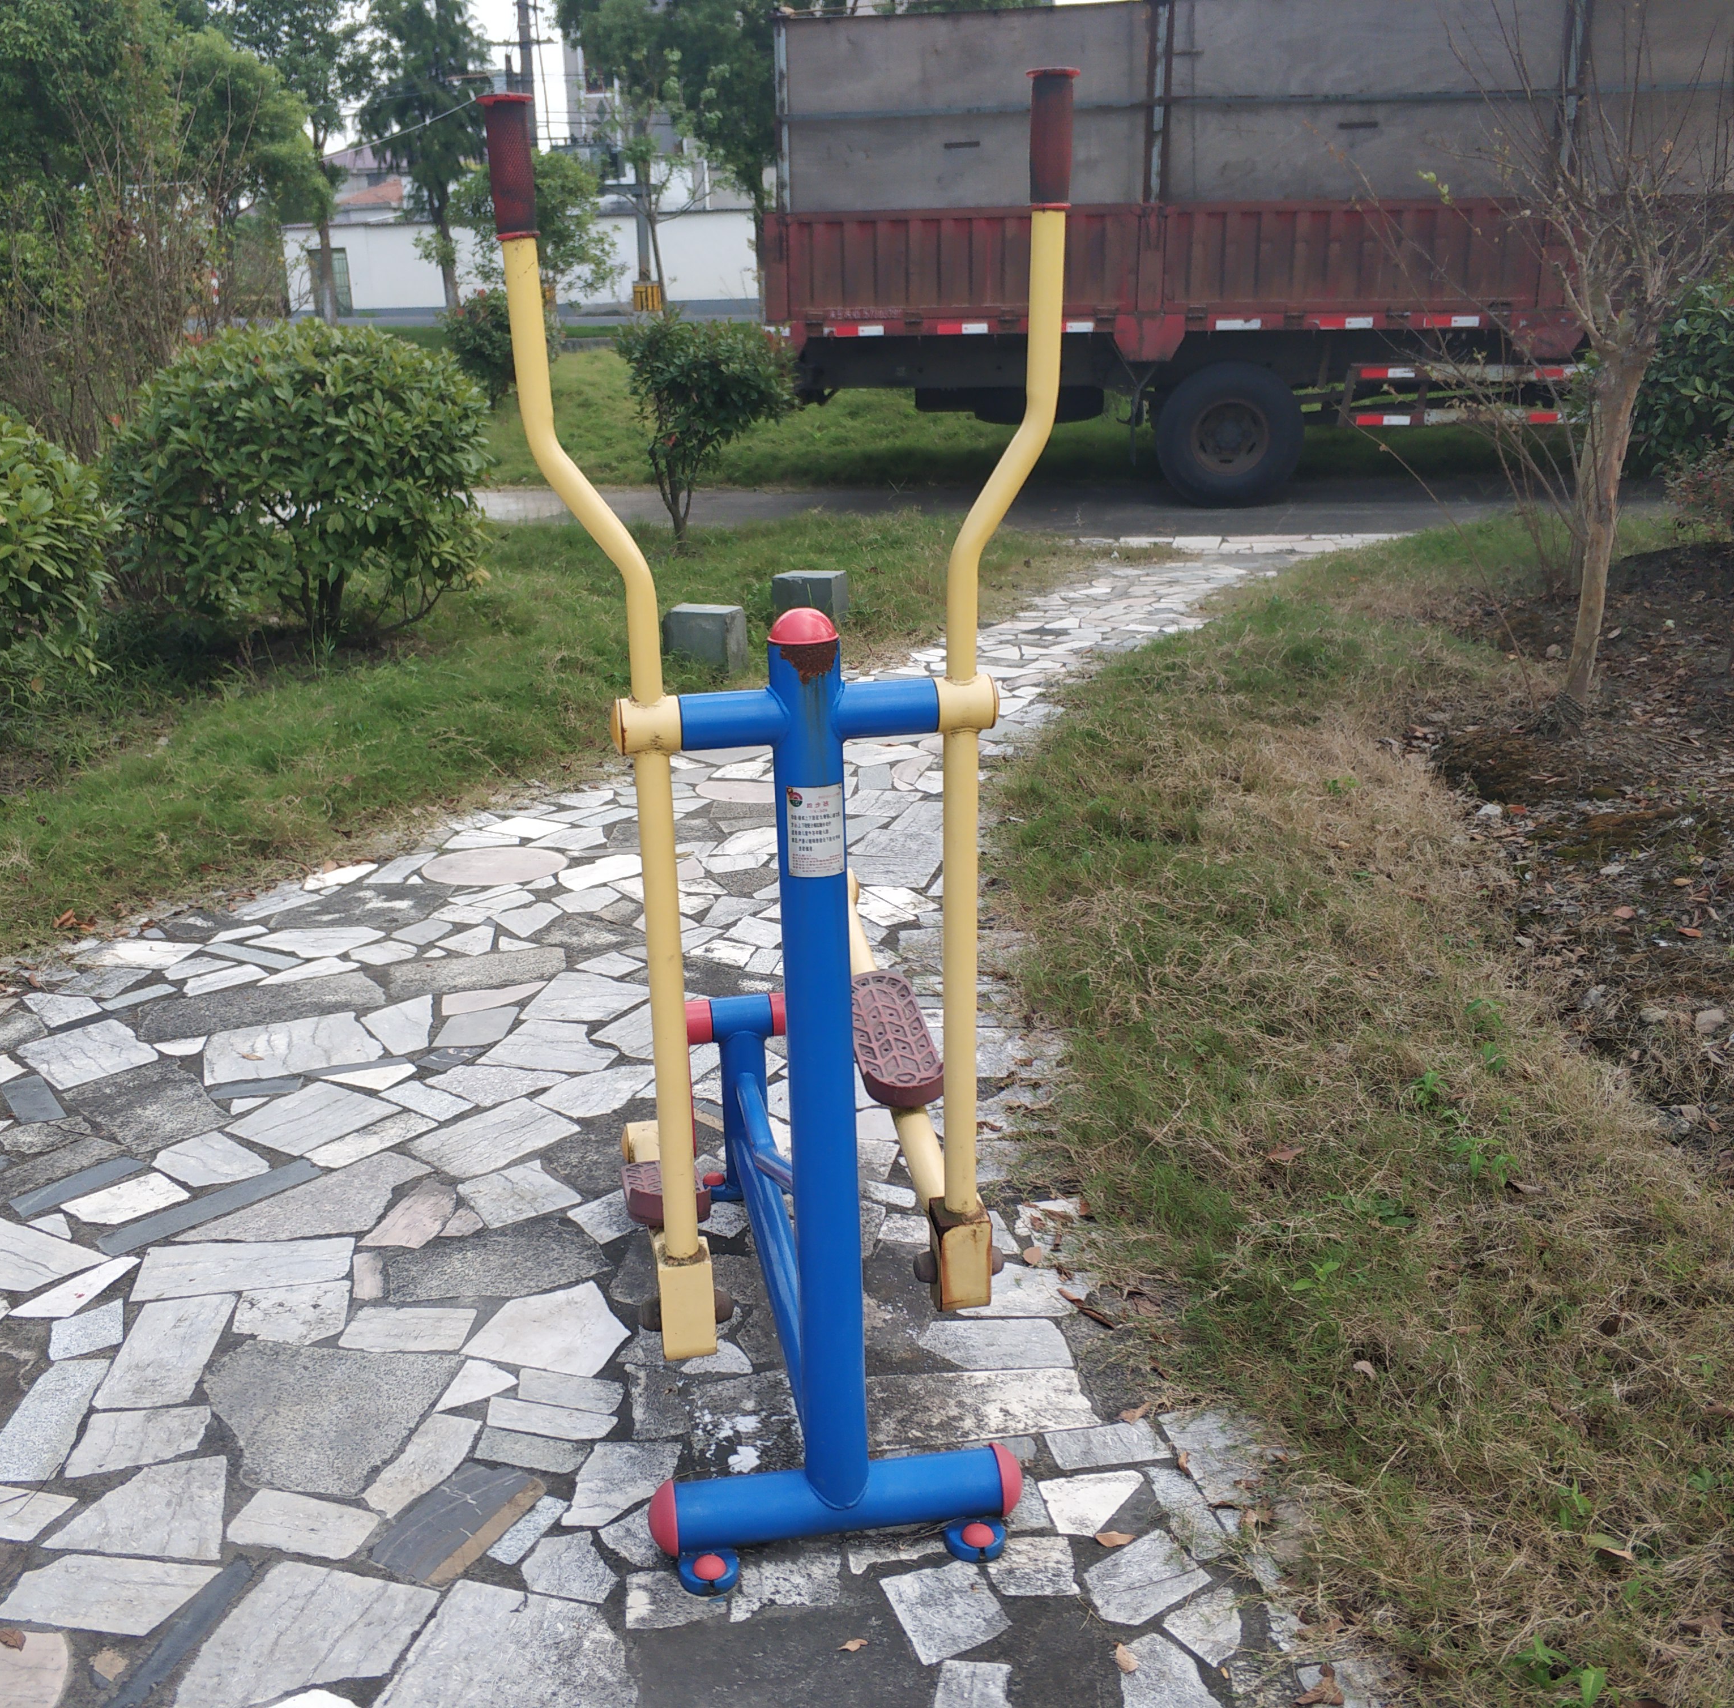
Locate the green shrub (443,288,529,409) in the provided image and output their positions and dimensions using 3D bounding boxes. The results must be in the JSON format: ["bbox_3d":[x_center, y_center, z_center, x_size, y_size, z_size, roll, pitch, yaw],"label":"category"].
[{"bbox_3d":[-3.238,-4.450,15.897,1.150,1.092,1.100,-5,19,-10],"label":"green shrub"}]

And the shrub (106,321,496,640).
[{"bbox_3d":[-2.256,-1.481,7.090,1.550,1.208,1.500,-7,20,-16],"label":"shrub"}]

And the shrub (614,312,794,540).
[{"bbox_3d":[-0.827,-2.162,9.087,0.950,1.131,0.950,-3,19,-5],"label":"shrub"}]

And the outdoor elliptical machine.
[{"bbox_3d":[-0.143,-0.071,2.276,0.550,1.610,1.020,-5,19,-9],"label":"outdoor elliptical machine"}]

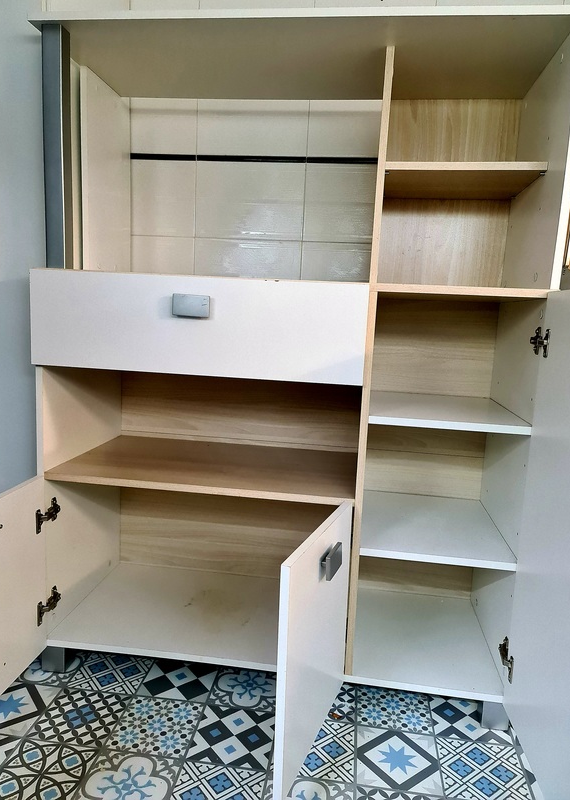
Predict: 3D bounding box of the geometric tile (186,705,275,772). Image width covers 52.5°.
[{"bbox_3d":[-0.125,0.846,1.447,0.199,0.010,0.199,4,8,7],"label":"geometric tile"}]

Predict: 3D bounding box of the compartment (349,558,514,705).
[{"bbox_3d":[0.412,0.553,1.730,0.398,0.356,0.500,4,8,8],"label":"compartment"}]

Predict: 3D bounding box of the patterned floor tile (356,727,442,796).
[{"bbox_3d":[0.272,0.871,1.399,0.199,0.010,0.199,4,8,7],"label":"patterned floor tile"}]

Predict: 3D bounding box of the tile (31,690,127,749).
[{"bbox_3d":[-0.521,0.821,1.494,0.199,0.010,0.199,4,8,7],"label":"tile"}]

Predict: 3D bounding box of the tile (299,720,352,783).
[{"bbox_3d":[0.073,0.859,1.423,0.199,0.010,0.199,4,8,7],"label":"tile"}]

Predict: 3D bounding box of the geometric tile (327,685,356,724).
[{"bbox_3d":[0.099,0.831,1.619,0.199,0.010,0.199,4,8,7],"label":"geometric tile"}]

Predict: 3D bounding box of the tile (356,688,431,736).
[{"bbox_3d":[0.297,0.843,1.595,0.199,0.010,0.199,4,8,7],"label":"tile"}]

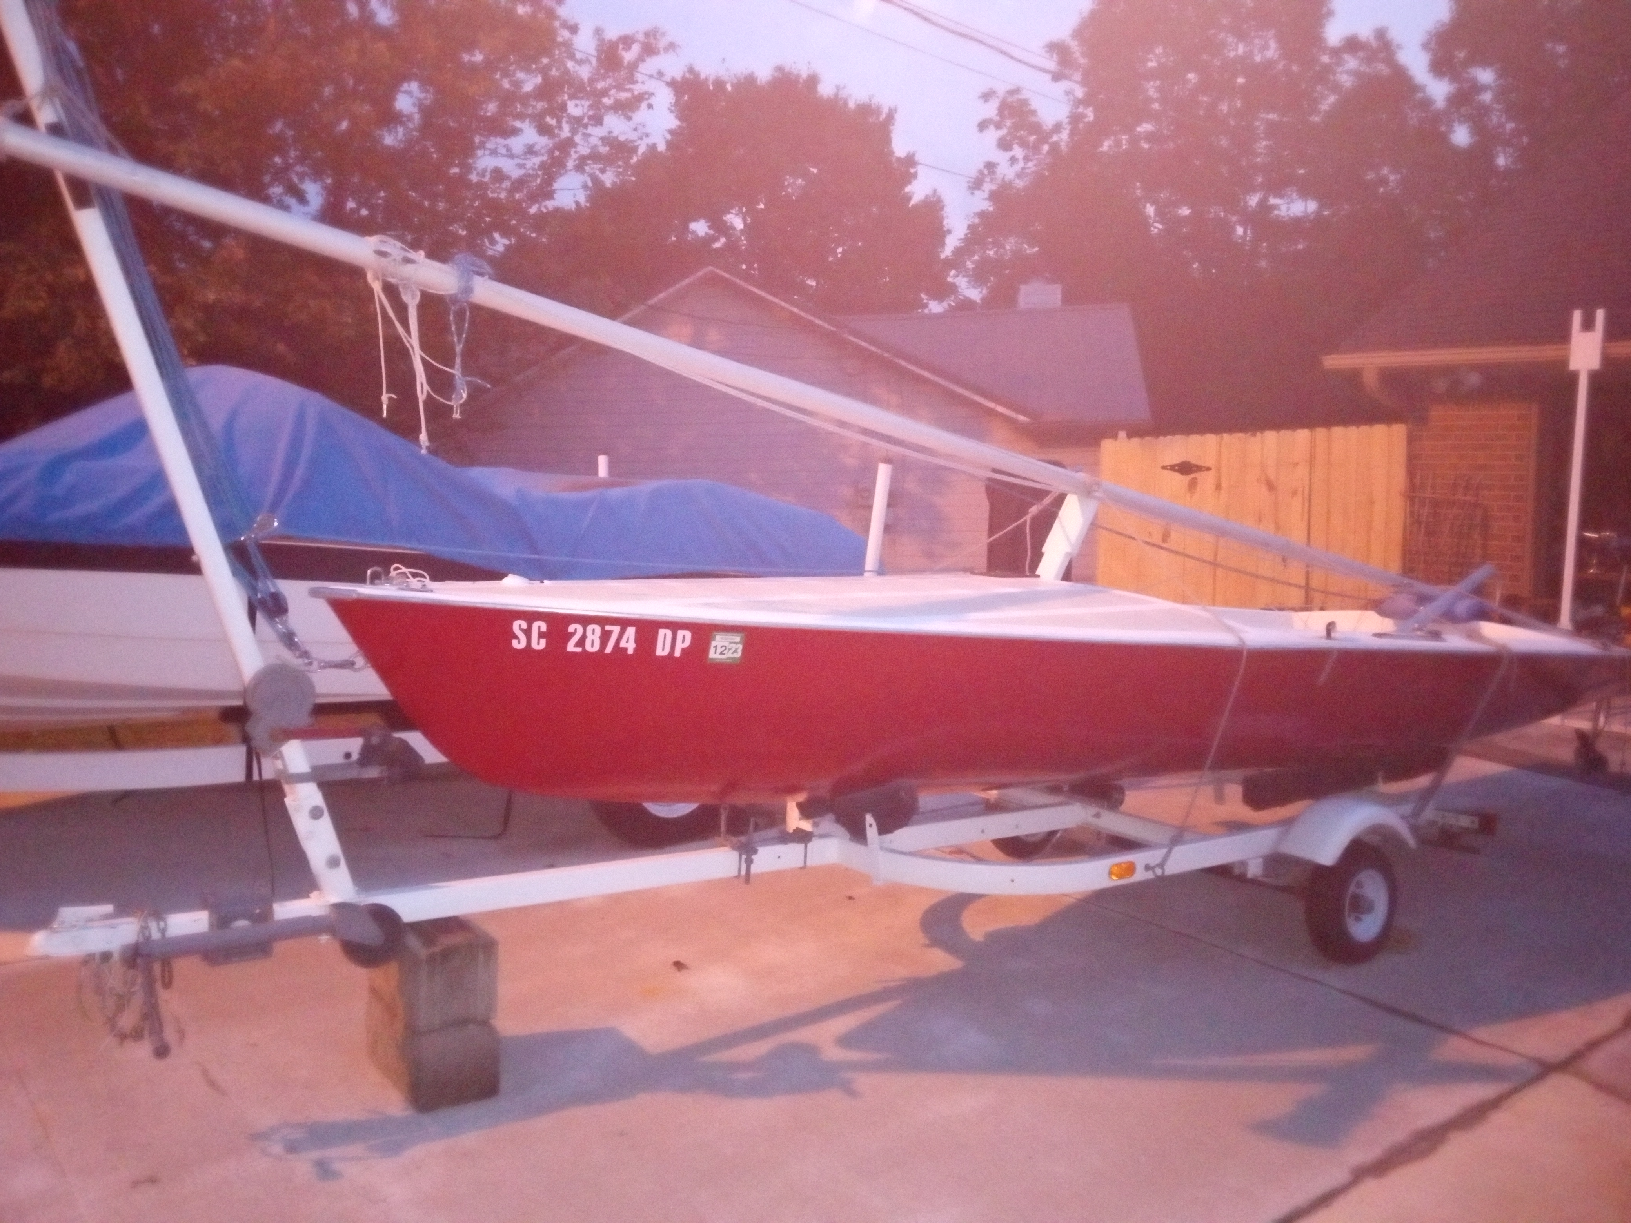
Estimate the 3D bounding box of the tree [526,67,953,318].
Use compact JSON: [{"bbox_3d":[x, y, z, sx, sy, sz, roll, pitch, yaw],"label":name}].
[{"bbox_3d":[-1.835,-7.628,32.434,10.200,12.300,9.800,0,5,0],"label":"tree"}]

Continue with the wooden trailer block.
[{"bbox_3d":[-1.010,1.050,3.523,0.196,0.400,0.400,-3,6,-34],"label":"wooden trailer block"}]

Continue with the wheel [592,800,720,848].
[{"bbox_3d":[-0.676,0.728,5.813,0.620,0.620,0.190,-3,6,-30],"label":"wheel"}]

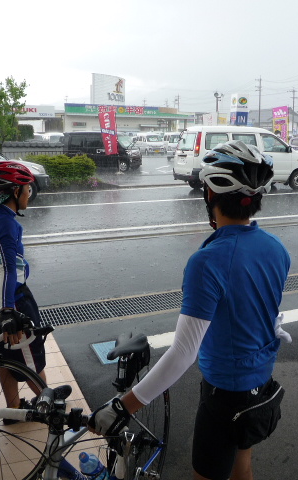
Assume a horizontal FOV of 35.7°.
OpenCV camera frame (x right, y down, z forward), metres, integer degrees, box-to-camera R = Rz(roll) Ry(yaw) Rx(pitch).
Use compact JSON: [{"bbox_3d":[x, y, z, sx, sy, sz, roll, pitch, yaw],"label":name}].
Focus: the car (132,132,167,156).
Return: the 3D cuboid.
[{"bbox_3d":[0.060,-8.200,39.500,1.500,1.880,3.400,-5,13,-28],"label":"car"}]

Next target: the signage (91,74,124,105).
[{"bbox_3d":[-4.879,-17.849,55.000,4.100,4.100,1.000,-5,13,-29],"label":"signage"}]

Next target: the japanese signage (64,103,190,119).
[{"bbox_3d":[-1.916,-14.891,53.750,17.000,1.300,0.600,-8,14,-33],"label":"japanese signage"}]

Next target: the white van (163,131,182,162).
[{"bbox_3d":[1.991,-6.278,31.200,1.520,1.800,3.500,-3,12,-12],"label":"white van"}]

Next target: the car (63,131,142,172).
[{"bbox_3d":[-2.210,-4.300,22.500,3.450,1.880,1.500,4,12,18],"label":"car"}]

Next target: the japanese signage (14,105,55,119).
[{"bbox_3d":[-12.910,-14.135,51.000,5.000,1.300,0.350,-7,13,-29],"label":"japanese signage"}]

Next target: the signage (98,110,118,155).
[{"bbox_3d":[-1.827,-4.746,20.500,0.820,1.920,0.160,1,11,-1],"label":"signage"}]

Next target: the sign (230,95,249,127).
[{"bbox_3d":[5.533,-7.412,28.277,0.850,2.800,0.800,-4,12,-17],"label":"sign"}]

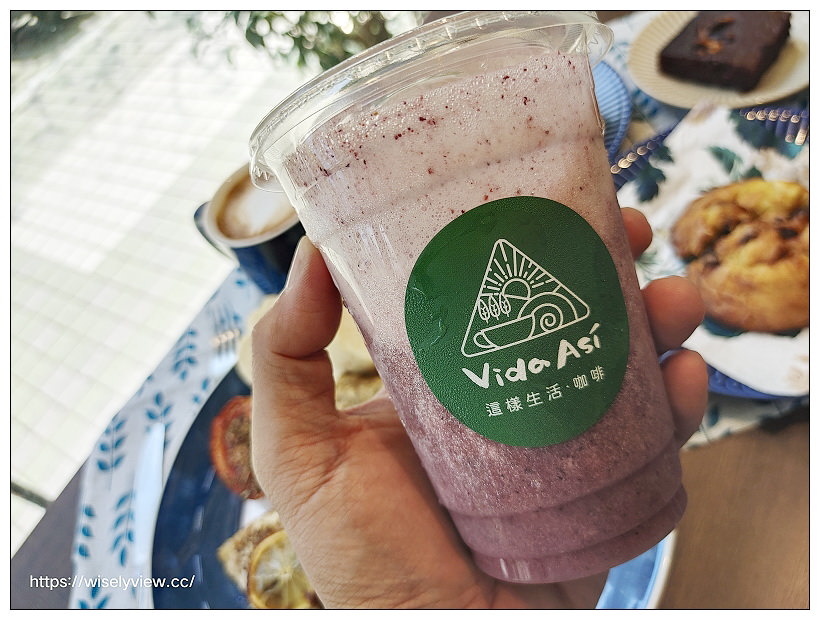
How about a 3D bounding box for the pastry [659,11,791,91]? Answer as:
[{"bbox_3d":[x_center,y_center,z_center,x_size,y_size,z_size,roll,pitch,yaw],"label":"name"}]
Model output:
[{"bbox_3d":[0.227,-0.190,0.428,0.062,0.018,0.064,28,68,35],"label":"pastry"}]

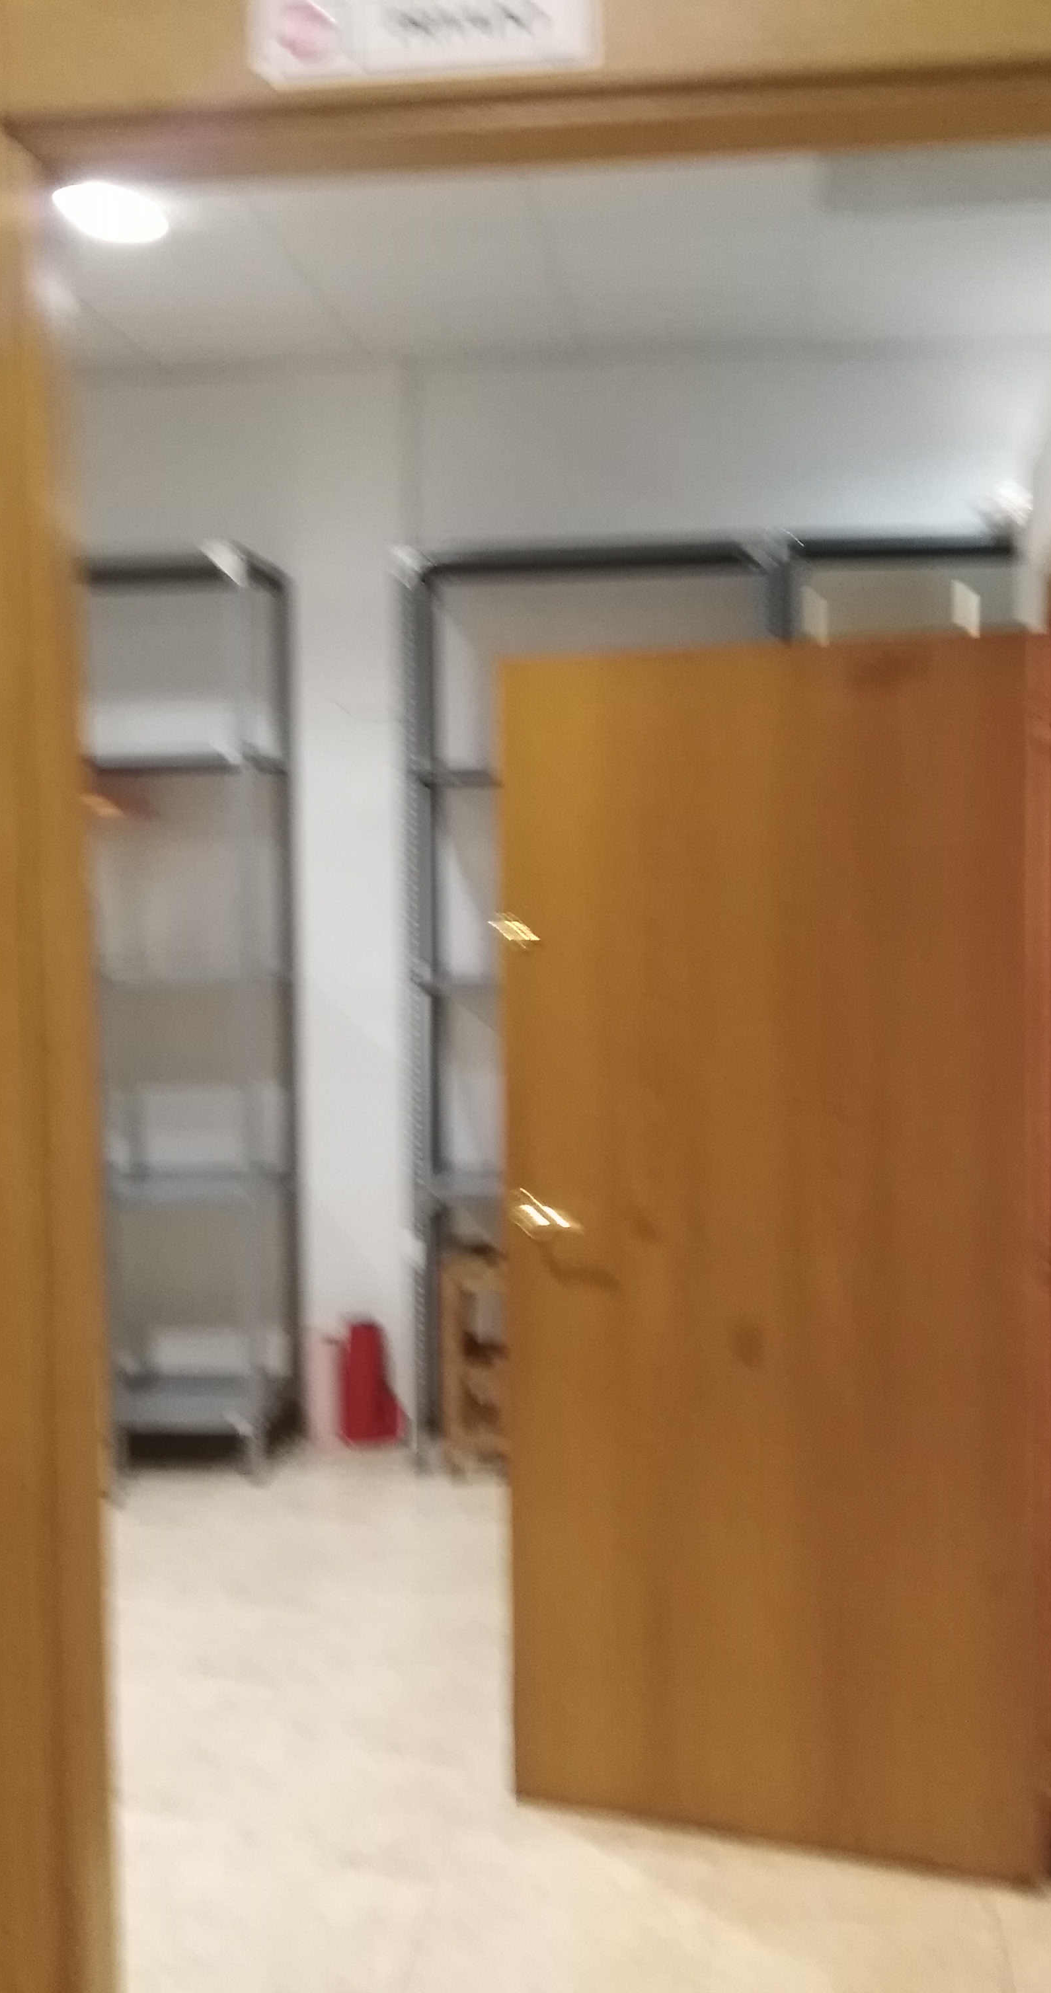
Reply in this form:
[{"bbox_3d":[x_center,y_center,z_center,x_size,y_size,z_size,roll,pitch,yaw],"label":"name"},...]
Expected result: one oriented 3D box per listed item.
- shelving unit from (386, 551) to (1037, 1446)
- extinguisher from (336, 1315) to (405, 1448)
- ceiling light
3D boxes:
[{"bbox_3d":[0.623,0.041,5.651,1.900,2.530,0.400,0,3,9],"label":"shelving unit"},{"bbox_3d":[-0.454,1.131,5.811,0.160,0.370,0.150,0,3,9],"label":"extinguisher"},{"bbox_3d":[-0.924,-1.737,4.475,0.200,0.050,0.200,0,3,9],"label":"ceiling light"}]

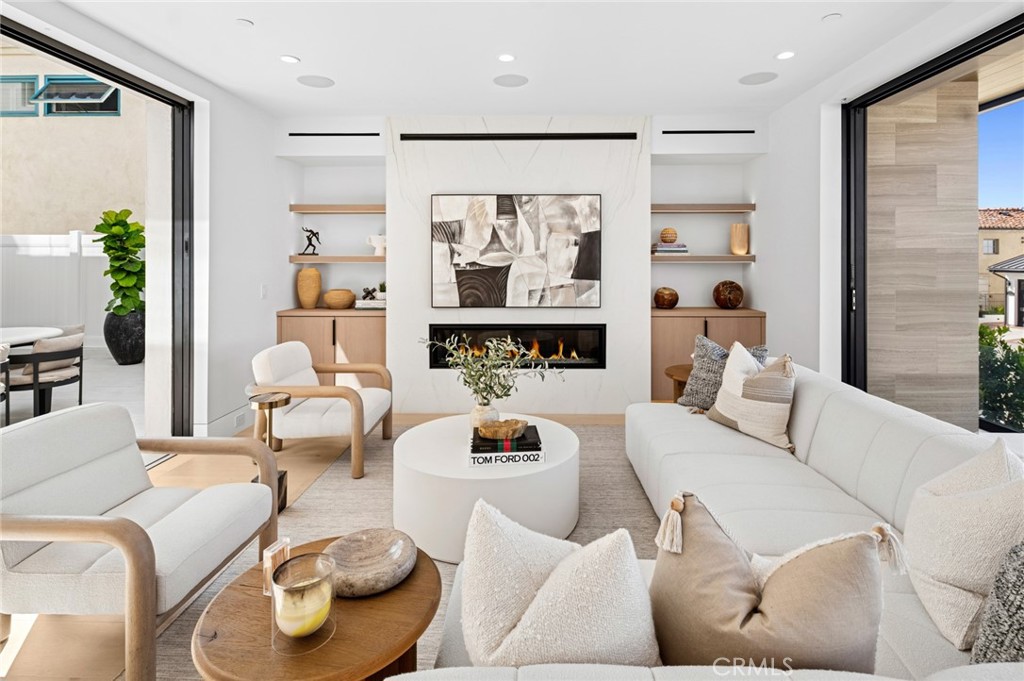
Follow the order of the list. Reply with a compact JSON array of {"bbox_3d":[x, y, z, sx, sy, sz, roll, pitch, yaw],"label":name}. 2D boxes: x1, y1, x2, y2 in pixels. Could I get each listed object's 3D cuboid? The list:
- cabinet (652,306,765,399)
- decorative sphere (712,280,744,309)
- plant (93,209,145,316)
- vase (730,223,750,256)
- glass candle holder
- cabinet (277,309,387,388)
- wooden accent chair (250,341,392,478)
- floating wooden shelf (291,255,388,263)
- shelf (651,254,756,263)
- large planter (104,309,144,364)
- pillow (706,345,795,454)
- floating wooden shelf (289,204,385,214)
[{"bbox_3d":[1.839,0.160,4.750,1.090,0.926,0.500,0,6,2],"label":"cabinet"},{"bbox_3d":[2.165,-0.454,4.820,0.295,0.288,0.290,0,6,1],"label":"decorative sphere"},{"bbox_3d":[-5.320,-1.073,6.650,0.720,1.450,0.700,-3,6,-30],"label":"plant"},{"bbox_3d":[2.277,-0.996,4.820,0.158,0.310,0.158,0,7,2],"label":"vase"},{"bbox_3d":[-0.499,0.628,1.162,0.140,0.150,0.140,0,7,2],"label":"glass candle holder"},{"bbox_3d":[-1.659,0.160,4.750,1.045,0.926,0.500,0,6,2],"label":"cabinet"},{"bbox_3d":[-1.335,0.435,3.470,0.770,0.780,0.790,0,6,3],"label":"wooden accent chair"},{"bbox_3d":[-1.650,-0.813,4.865,1.020,0.065,0.290,0,7,2],"label":"floating wooden shelf"},{"bbox_3d":[1.810,-0.818,4.830,1.080,0.072,0.300,0,6,1],"label":"shelf"},{"bbox_3d":[-5.270,-0.037,6.670,0.570,0.700,0.570,0,7,2],"label":"large planter"},{"bbox_3d":[1.455,0.305,2.910,0.170,0.490,0.520,12,1,-23],"label":"pillow"},{"bbox_3d":[-1.655,-1.324,4.900,1.010,0.075,0.300,0,6,1],"label":"floating wooden shelf"}]

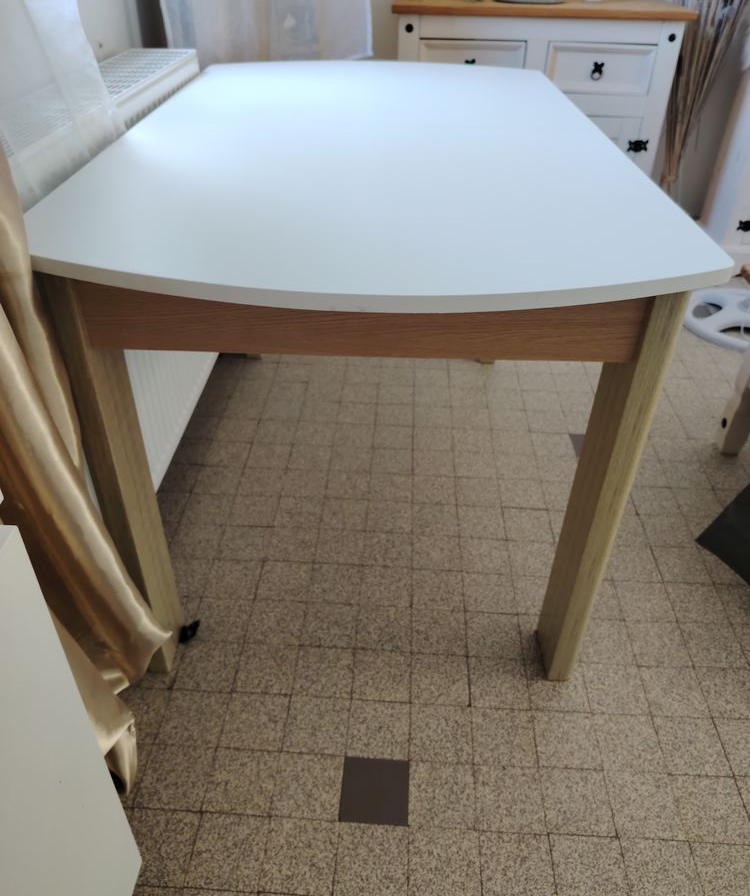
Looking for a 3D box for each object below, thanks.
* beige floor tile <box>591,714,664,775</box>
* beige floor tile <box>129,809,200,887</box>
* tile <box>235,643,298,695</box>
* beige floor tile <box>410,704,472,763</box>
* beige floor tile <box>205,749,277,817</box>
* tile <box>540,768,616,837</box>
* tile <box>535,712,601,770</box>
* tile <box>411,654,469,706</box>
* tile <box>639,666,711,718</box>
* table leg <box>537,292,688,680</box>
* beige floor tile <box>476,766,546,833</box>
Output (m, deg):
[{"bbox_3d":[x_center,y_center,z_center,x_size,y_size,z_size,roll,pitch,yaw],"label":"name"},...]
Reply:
[{"bbox_3d":[0.405,0.475,1.113,0.100,0.010,0.100,3,37,2],"label":"beige floor tile"},{"bbox_3d":[-0.304,0.565,0.979,0.100,0.010,0.100,3,37,2],"label":"beige floor tile"},{"bbox_3d":[-0.188,0.387,1.211,0.100,0.010,0.100,3,37,2],"label":"tile"},{"bbox_3d":[0.107,0.463,1.121,0.098,0.010,0.098,3,37,2],"label":"beige floor tile"},{"bbox_3d":[-0.202,0.508,1.051,0.098,0.010,0.098,3,37,2],"label":"beige floor tile"},{"bbox_3d":[0.301,0.531,1.035,0.098,0.010,0.098,3,37,2],"label":"tile"},{"bbox_3d":[0.308,0.473,1.121,0.100,0.010,0.100,3,37,2],"label":"tile"},{"bbox_3d":[0.113,0.403,1.206,0.100,0.010,0.100,3,37,2],"label":"tile"},{"bbox_3d":[0.511,0.420,1.187,0.099,0.010,0.099,3,37,2],"label":"tile"},{"bbox_3d":[0.325,0.080,1.021,0.037,0.725,0.108,3,37,2],"label":"table leg"},{"bbox_3d":[0.201,0.526,1.039,0.100,0.010,0.100,3,37,2],"label":"beige floor tile"}]

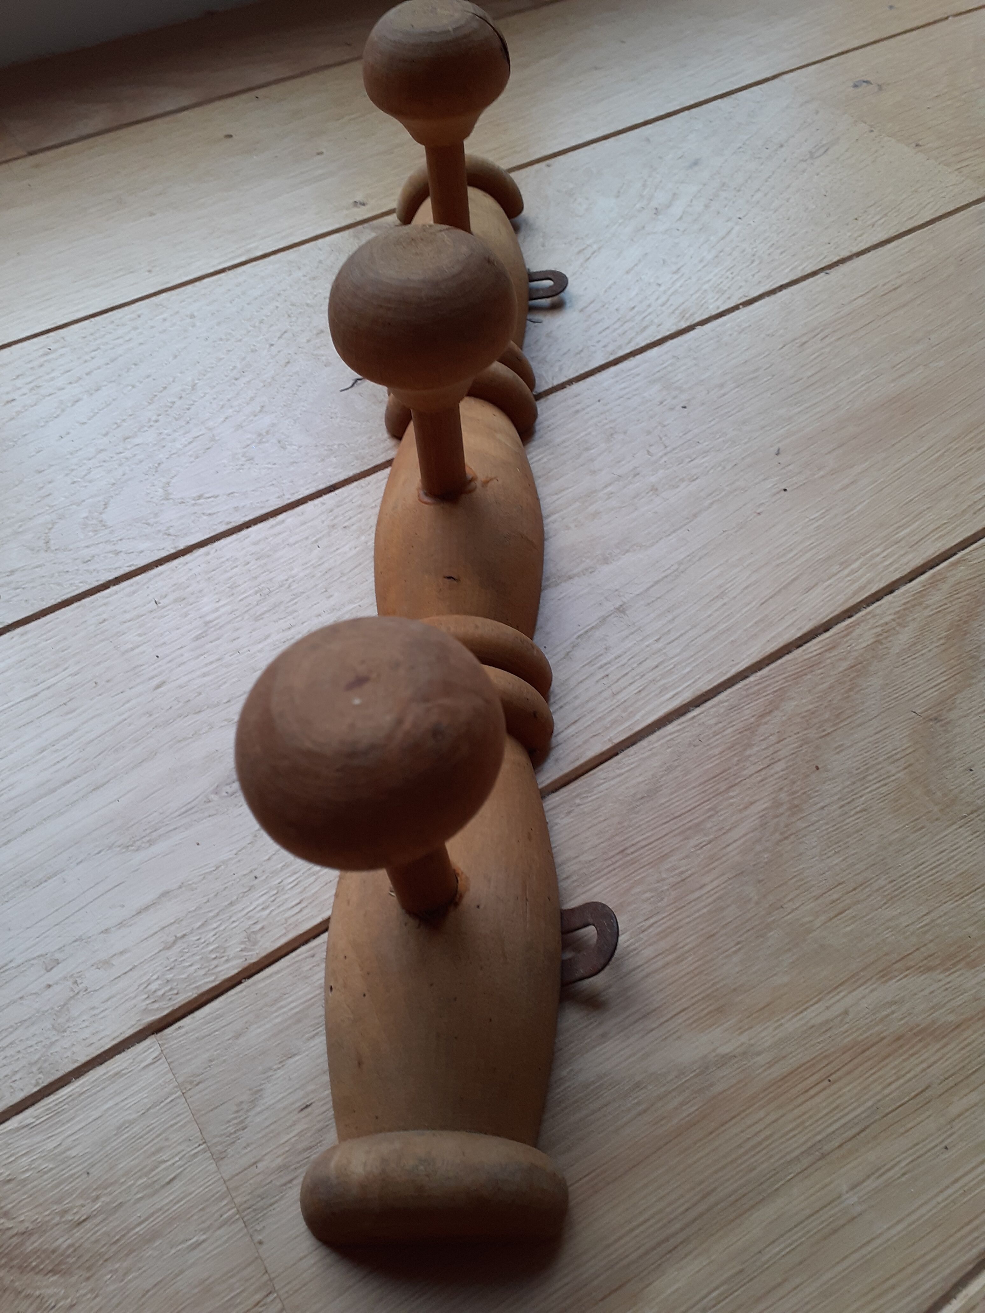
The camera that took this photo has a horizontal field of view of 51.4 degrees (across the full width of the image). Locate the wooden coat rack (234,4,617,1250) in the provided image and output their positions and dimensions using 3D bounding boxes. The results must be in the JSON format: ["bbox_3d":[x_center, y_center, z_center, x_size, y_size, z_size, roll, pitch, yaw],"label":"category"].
[{"bbox_3d":[-0.009,-0.071,0.306,0.081,0.109,0.419,0,53,0],"label":"wooden coat rack"}]

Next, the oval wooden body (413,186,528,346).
[{"bbox_3d":[-0.014,-0.157,0.421,0.055,0.028,0.106,0,53,0],"label":"oval wooden body"}]

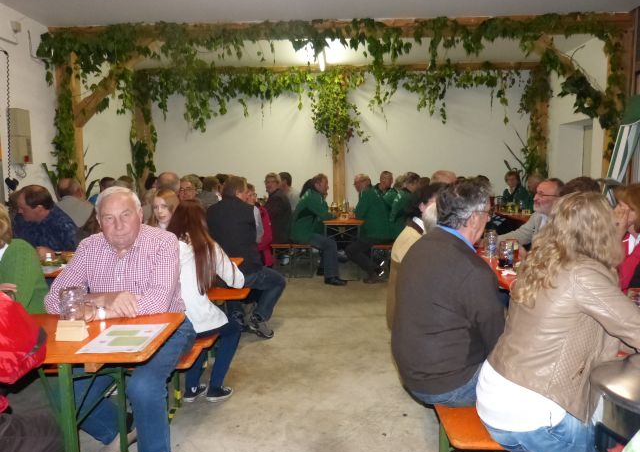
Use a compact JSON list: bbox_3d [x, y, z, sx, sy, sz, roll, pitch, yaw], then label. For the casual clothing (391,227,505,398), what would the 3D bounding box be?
[{"bbox_3d":[0.560,0.362,2.030,0.460,0.730,0.530,-5,8,-36],"label":"casual clothing"}]

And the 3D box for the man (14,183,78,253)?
[{"bbox_3d":[-1.834,0.366,3.100,0.560,1.260,0.700,3,7,33],"label":"man"}]

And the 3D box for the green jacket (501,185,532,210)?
[{"bbox_3d":[2.749,-0.296,6.500,0.480,0.620,0.360,1,6,18],"label":"green jacket"}]

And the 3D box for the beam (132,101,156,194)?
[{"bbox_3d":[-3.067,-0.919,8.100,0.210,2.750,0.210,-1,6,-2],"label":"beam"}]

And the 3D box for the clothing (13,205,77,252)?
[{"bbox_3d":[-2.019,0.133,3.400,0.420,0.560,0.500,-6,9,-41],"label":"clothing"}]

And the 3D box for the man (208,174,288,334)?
[{"bbox_3d":[-0.573,0.268,3.650,0.540,1.320,0.740,4,7,37],"label":"man"}]

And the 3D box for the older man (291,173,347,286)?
[{"bbox_3d":[-0.006,0.045,5.750,0.760,1.320,0.520,-1,6,-3],"label":"older man"}]

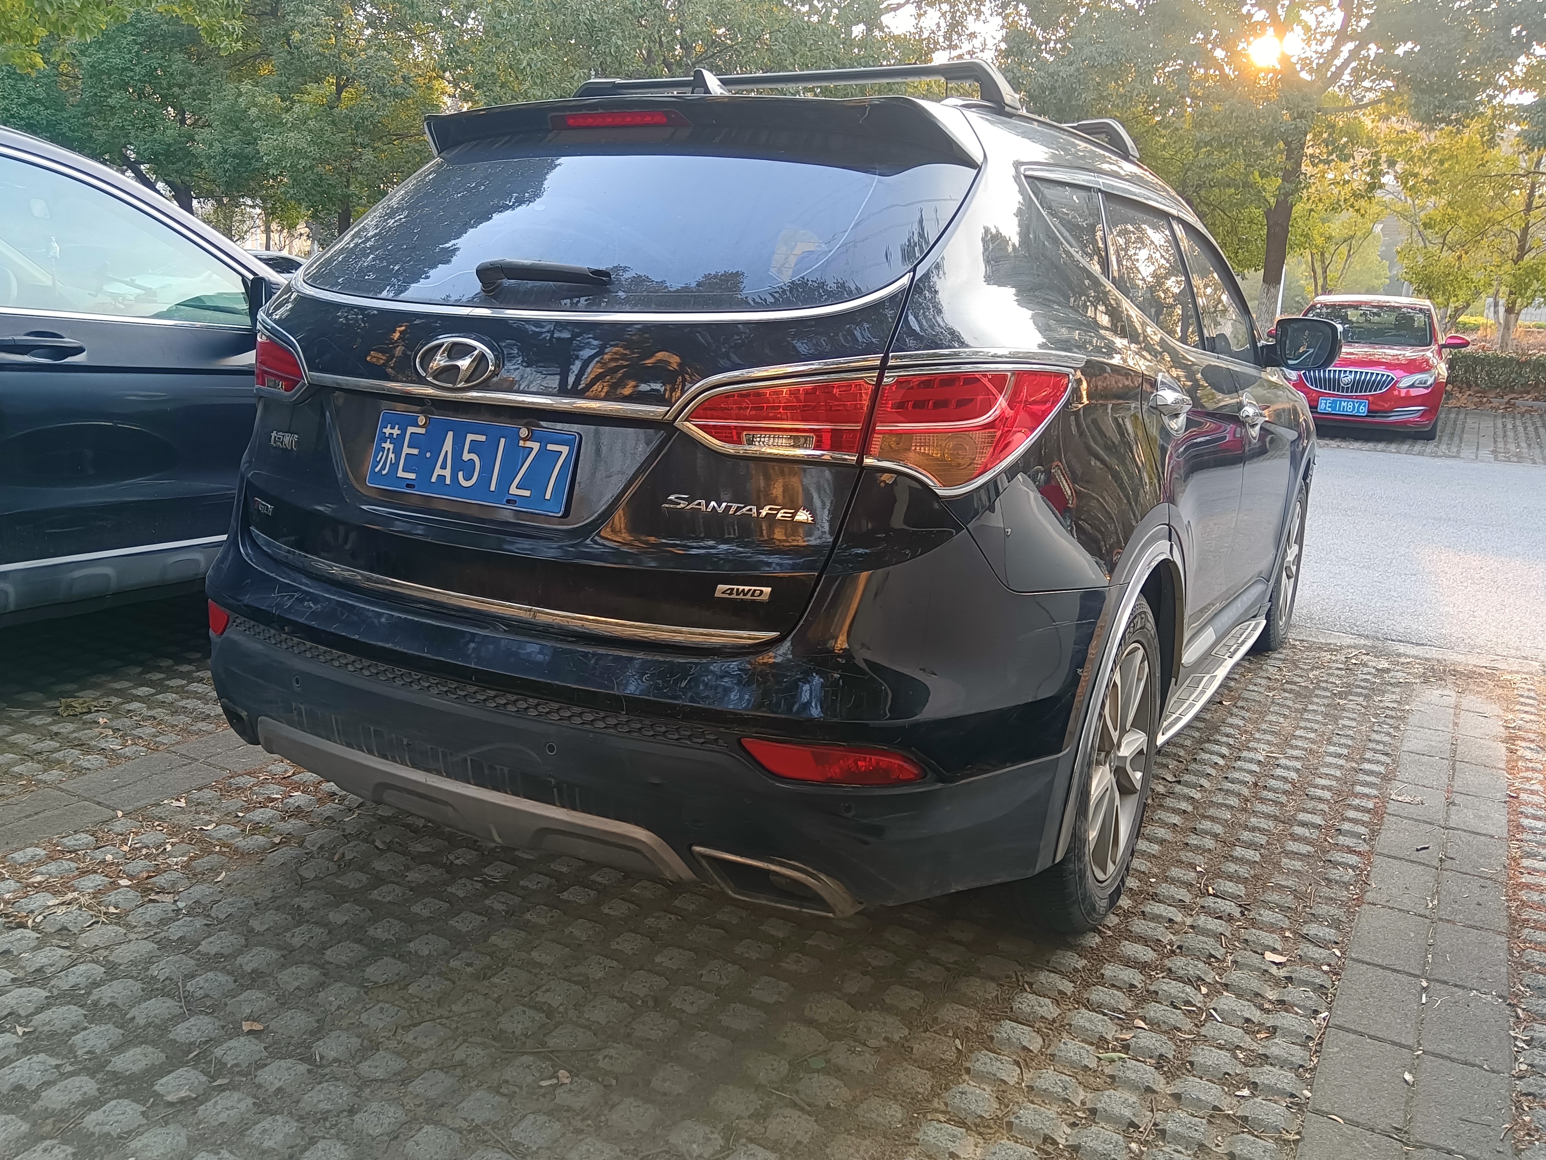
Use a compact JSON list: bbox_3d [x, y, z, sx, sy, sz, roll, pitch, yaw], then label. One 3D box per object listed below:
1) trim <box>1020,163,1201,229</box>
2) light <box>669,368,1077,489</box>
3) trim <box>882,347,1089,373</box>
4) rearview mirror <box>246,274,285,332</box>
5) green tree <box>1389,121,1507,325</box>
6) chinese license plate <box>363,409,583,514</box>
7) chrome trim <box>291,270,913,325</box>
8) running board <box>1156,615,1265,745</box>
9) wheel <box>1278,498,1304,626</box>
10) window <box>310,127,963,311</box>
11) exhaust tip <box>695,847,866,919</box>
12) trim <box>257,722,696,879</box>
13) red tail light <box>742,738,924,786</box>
[{"bbox_3d":[0.805,-0.833,2.713,0.070,0.080,1.550,10,14,29],"label":"trim"},{"bbox_3d":[0.163,-0.238,1.824,0.610,0.205,0.160,2,13,-7],"label":"light"},{"bbox_3d":[0.337,-0.333,1.809,0.370,0.035,0.050,-2,14,-22],"label":"trim"},{"bbox_3d":[-1.511,-0.825,3.623,0.220,0.180,0.130,8,14,24],"label":"rearview mirror"},{"bbox_3d":[12.307,-6.379,22.000,2.300,4.200,2.300,9,14,27],"label":"green tree"},{"bbox_3d":[-0.509,-0.197,2.010,0.440,0.140,0.015,10,-1,29],"label":"chinese license plate"},{"bbox_3d":[-0.442,-0.492,2.041,1.390,0.115,0.165,10,14,28],"label":"chrome trim"},{"bbox_3d":[1.293,0.261,3.625,0.170,0.065,1.720,10,14,28],"label":"running board"},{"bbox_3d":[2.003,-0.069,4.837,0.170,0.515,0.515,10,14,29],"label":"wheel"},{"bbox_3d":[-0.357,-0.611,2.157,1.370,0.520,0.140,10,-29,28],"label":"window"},{"bbox_3d":[0.010,0.454,1.829,0.260,0.085,0.100,6,13,14],"label":"exhaust tip"},{"bbox_3d":[-0.560,0.370,2.100,1.000,0.125,0.130,10,14,29],"label":"trim"},{"bbox_3d":[0.087,0.276,1.782,0.275,0.072,0.060,3,12,1],"label":"red tail light"}]

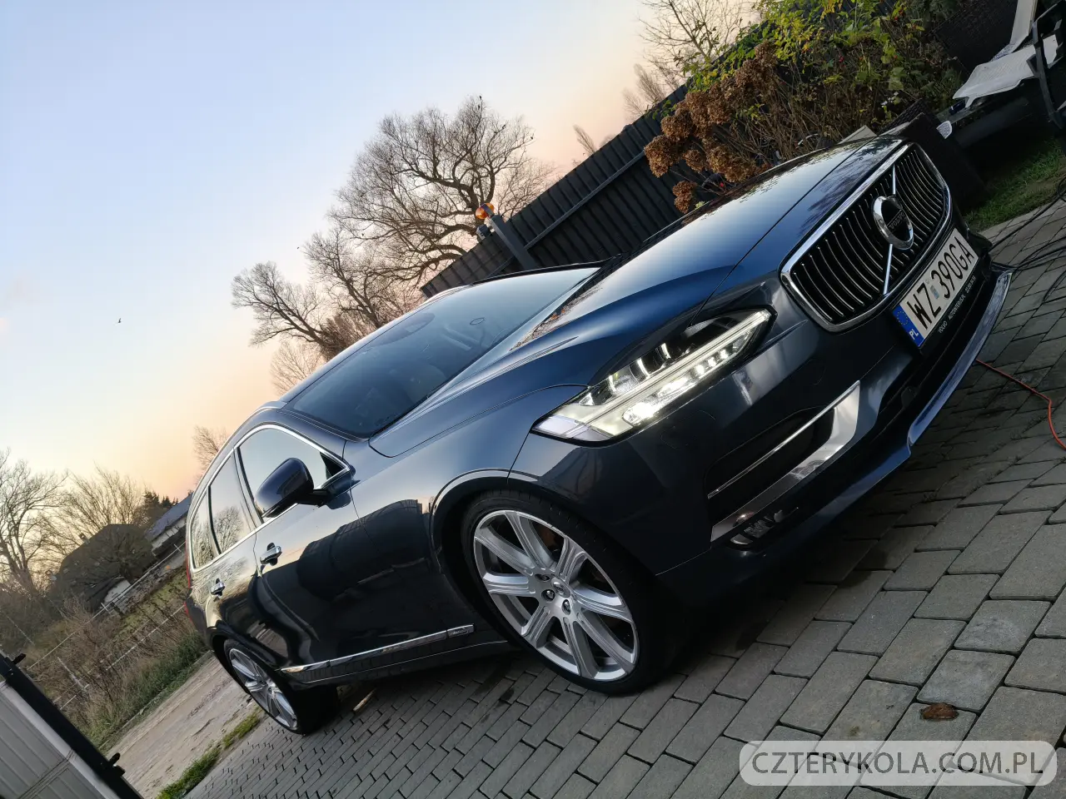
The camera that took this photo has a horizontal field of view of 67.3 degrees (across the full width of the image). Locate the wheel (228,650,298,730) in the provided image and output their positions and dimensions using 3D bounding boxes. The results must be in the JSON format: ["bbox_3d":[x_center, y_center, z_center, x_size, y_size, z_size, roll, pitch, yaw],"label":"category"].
[{"bbox_3d":[-1.406,1.528,4.414,0.200,0.540,0.540,-41,5,-39],"label":"wheel"}]

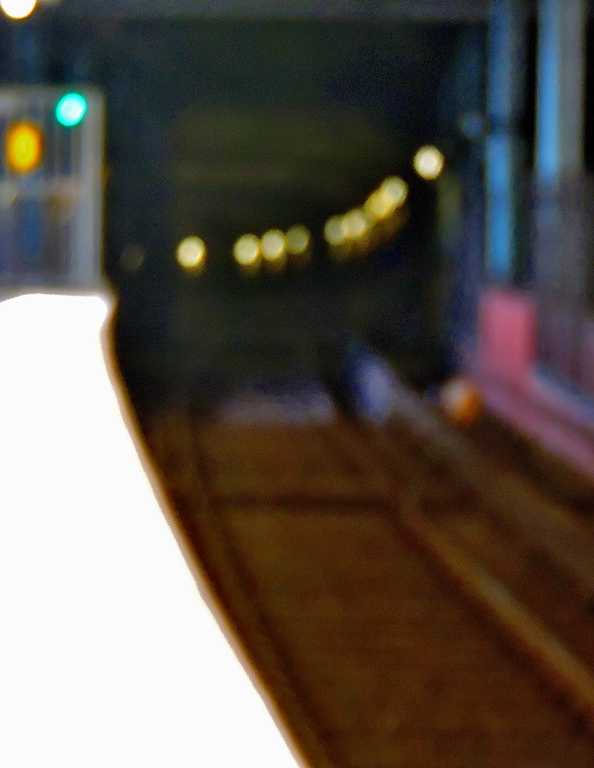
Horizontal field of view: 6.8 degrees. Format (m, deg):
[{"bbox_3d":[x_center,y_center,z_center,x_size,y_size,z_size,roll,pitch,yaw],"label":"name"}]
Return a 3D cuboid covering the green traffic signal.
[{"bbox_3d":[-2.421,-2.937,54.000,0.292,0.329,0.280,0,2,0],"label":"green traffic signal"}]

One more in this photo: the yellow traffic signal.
[{"bbox_3d":[-2.926,-2.540,54.000,0.347,0.493,0.300,0,2,0],"label":"yellow traffic signal"}]

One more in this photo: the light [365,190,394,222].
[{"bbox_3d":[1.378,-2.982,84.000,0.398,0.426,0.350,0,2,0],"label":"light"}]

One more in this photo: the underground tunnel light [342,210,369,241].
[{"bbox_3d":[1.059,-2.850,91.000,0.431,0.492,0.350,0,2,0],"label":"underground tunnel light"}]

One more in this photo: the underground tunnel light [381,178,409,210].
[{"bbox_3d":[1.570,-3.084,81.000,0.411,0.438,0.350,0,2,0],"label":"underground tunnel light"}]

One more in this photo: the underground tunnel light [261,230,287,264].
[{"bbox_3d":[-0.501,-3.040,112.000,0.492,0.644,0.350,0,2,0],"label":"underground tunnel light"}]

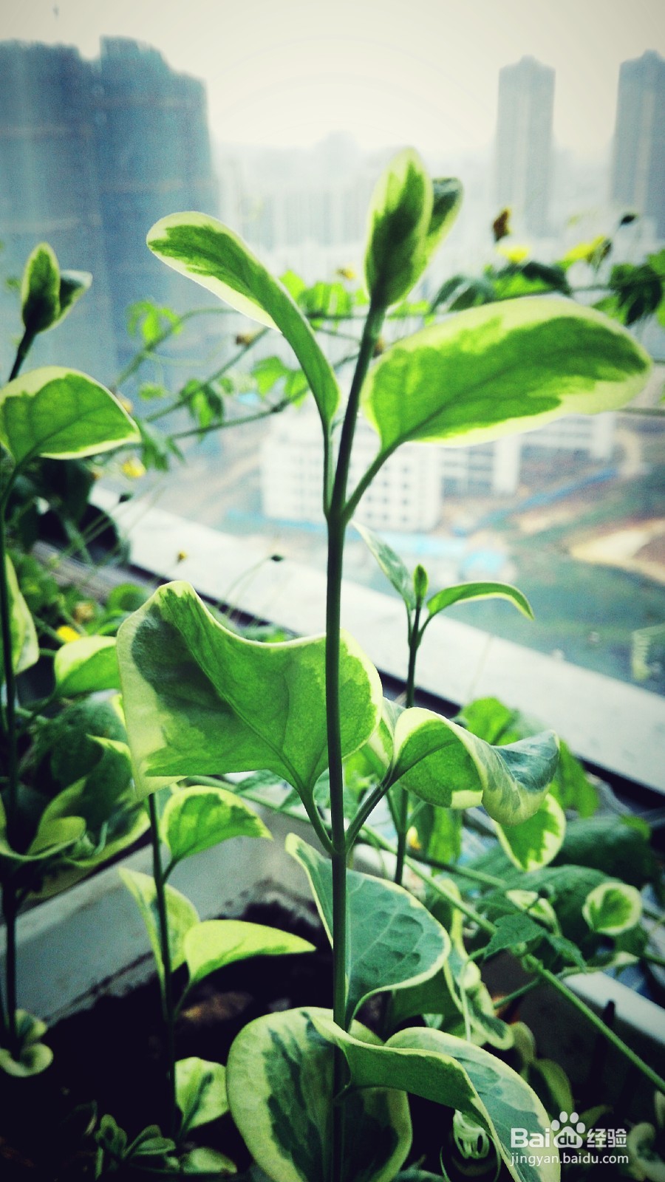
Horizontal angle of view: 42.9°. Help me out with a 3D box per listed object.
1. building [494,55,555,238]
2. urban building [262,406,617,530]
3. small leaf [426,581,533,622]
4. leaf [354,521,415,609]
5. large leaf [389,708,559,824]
[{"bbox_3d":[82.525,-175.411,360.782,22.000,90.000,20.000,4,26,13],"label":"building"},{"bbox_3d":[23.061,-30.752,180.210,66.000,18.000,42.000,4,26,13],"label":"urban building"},{"bbox_3d":[0.044,0.003,0.255,0.031,0.009,0.012,-2,25,0],"label":"small leaf"},{"bbox_3d":[0.016,-0.008,0.262,0.008,0.029,0.012,-34,0,34],"label":"leaf"},{"bbox_3d":[0.038,0.046,0.225,0.043,0.024,0.024,-2,25,0],"label":"large leaf"}]

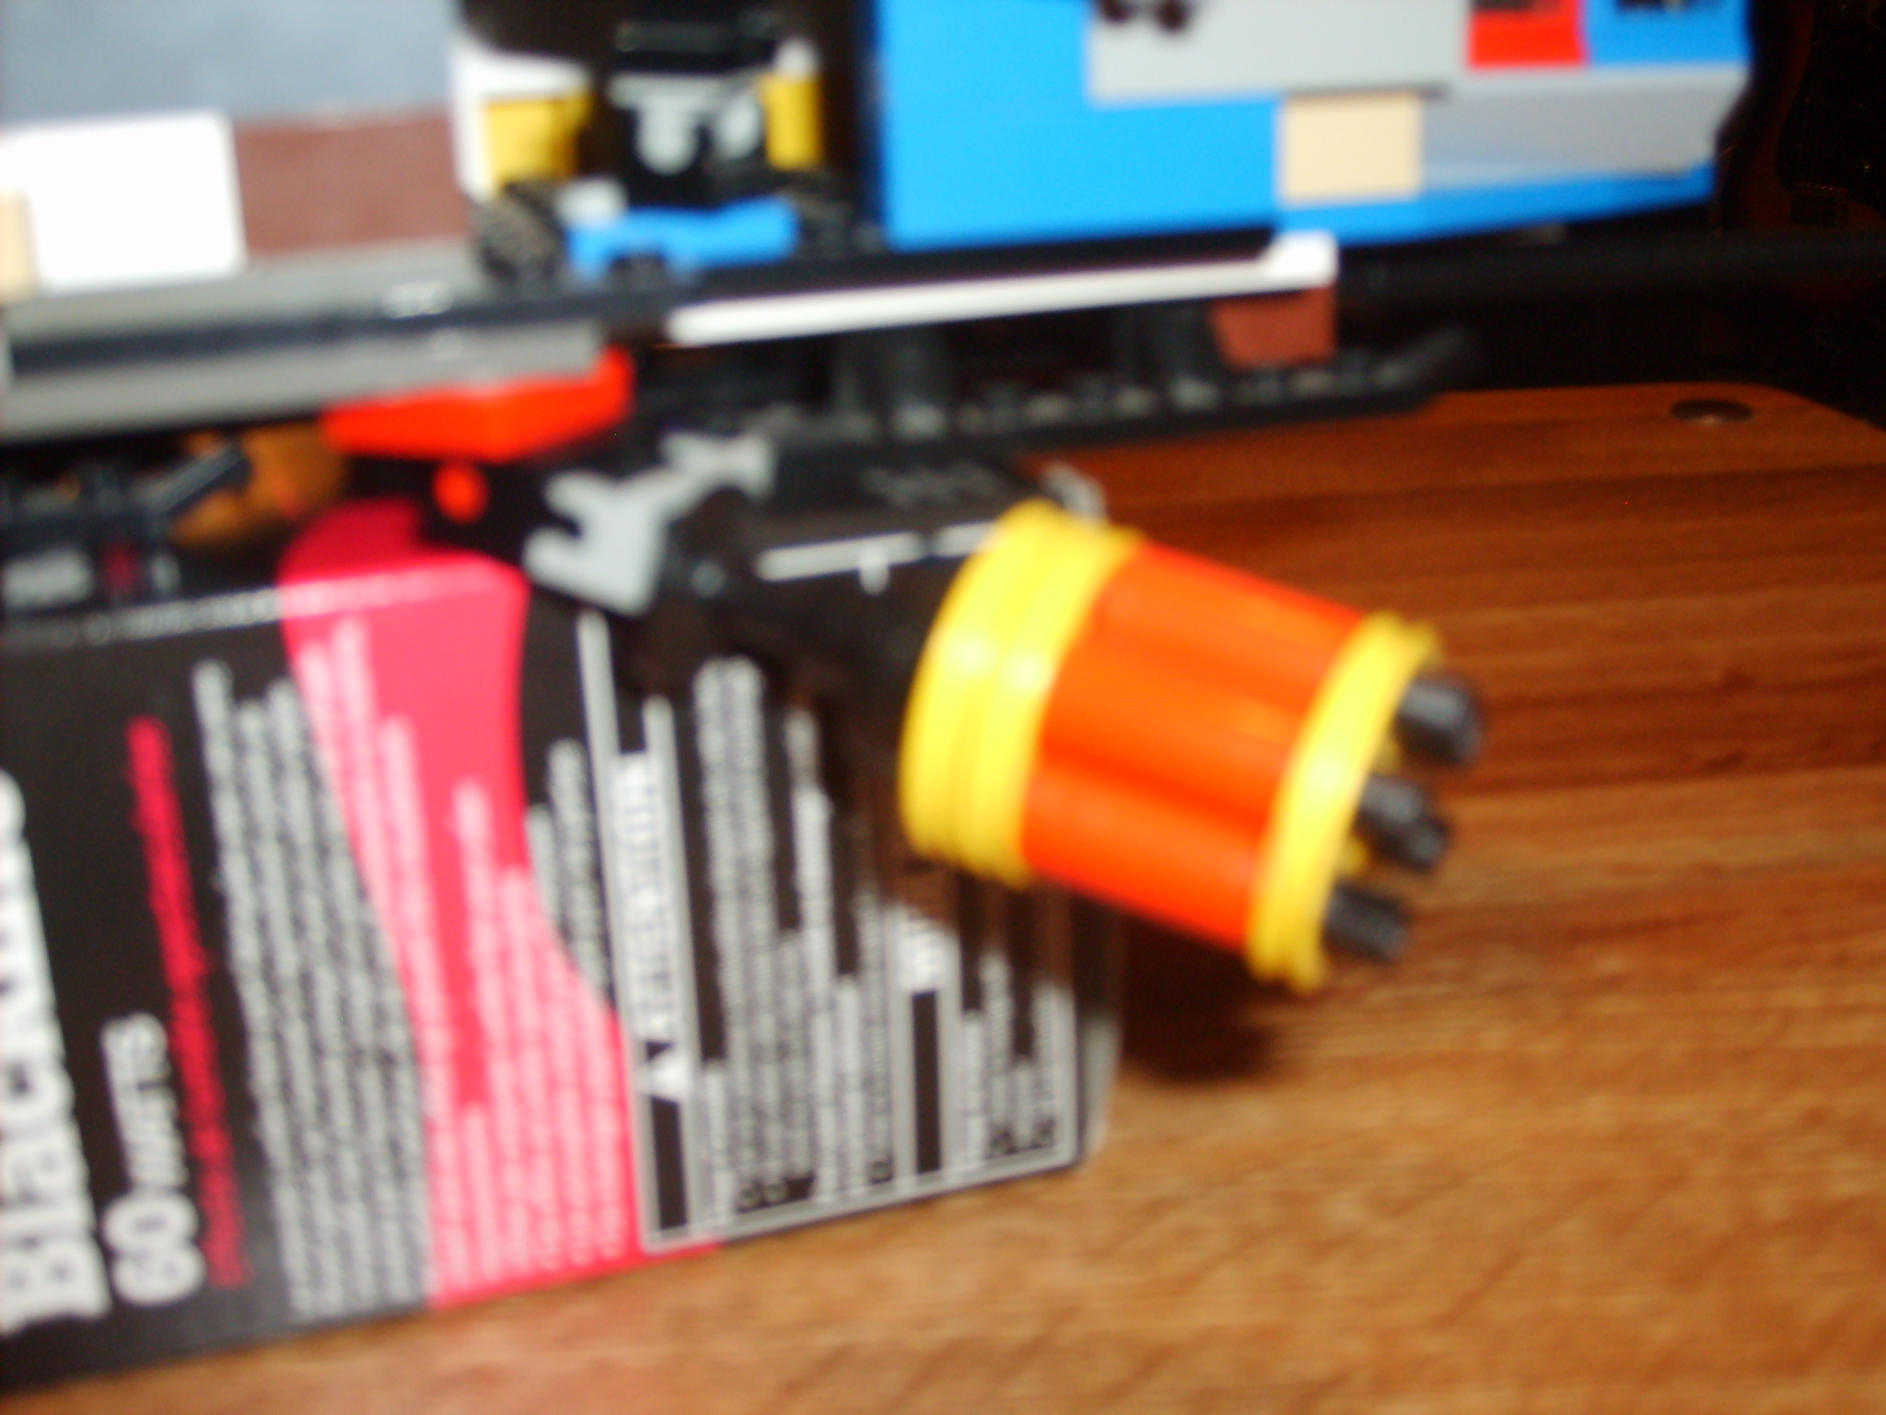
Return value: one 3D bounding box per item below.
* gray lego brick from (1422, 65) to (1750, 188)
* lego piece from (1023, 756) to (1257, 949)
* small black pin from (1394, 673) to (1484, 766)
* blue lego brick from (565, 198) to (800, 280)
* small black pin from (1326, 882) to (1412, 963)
[{"bbox_3d":[0.048,-0.046,0.186,0.032,0.009,0.009,-10,17,-26],"label":"gray lego brick"},{"bbox_3d":[0.013,0.009,0.150,0.017,0.008,0.008,20,1,11],"label":"lego piece"},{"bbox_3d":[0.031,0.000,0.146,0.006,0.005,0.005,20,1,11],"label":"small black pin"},{"bbox_3d":[-0.020,-0.033,0.163,0.016,0.004,0.009,-10,17,-26],"label":"blue lego brick"},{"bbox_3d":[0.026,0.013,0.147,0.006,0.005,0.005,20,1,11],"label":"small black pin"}]

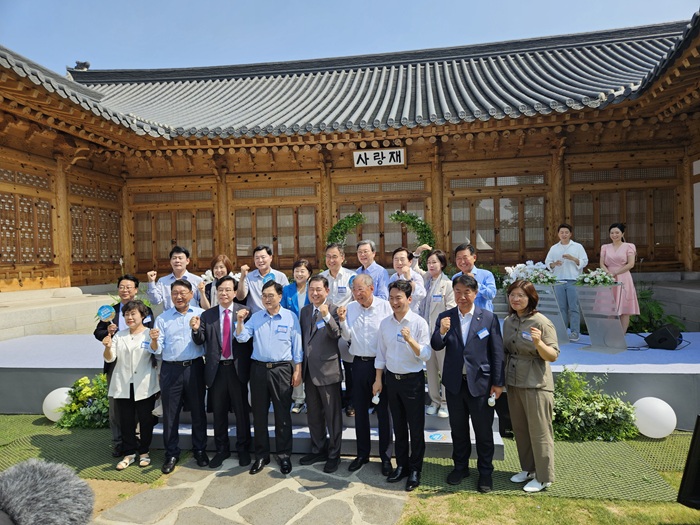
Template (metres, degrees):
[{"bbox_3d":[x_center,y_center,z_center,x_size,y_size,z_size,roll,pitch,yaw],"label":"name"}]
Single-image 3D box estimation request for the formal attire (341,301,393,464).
[{"bbox_3d":[0.149,1.057,4.202,0.480,1.500,0.360,-1,1,17],"label":"formal attire"}]

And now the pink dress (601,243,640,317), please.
[{"bbox_3d":[3.989,0.236,6.859,0.560,1.060,0.380,-1,1,25],"label":"pink dress"}]

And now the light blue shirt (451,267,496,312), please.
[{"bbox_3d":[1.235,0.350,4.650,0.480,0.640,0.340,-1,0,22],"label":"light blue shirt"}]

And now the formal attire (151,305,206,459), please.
[{"bbox_3d":[-1.611,1.118,4.369,0.520,1.450,0.360,-2,1,-17],"label":"formal attire"}]

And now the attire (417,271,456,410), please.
[{"bbox_3d":[0.899,0.802,4.750,0.420,1.399,0.330,-1,1,20],"label":"attire"}]

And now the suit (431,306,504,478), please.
[{"bbox_3d":[0.979,1.075,3.875,0.600,1.450,0.400,-1,1,24],"label":"suit"}]

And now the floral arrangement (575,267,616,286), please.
[{"bbox_3d":[3.325,0.190,6.300,0.560,0.271,0.320,-1,1,14],"label":"floral arrangement"}]

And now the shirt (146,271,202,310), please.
[{"bbox_3d":[-1.926,0.429,5.120,0.600,0.683,0.360,-2,1,-7],"label":"shirt"}]

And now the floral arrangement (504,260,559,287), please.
[{"bbox_3d":[2.426,0.148,6.250,0.740,0.350,0.450,-1,1,8],"label":"floral arrangement"}]

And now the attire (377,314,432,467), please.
[{"bbox_3d":[0.453,1.093,3.940,0.480,1.370,0.370,-1,1,26],"label":"attire"}]

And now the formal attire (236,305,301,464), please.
[{"bbox_3d":[-0.735,1.104,4.244,0.580,1.410,0.400,-2,1,-3],"label":"formal attire"}]

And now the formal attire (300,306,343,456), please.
[{"bbox_3d":[-0.263,1.100,4.298,0.450,1.460,0.350,-1,1,24],"label":"formal attire"}]

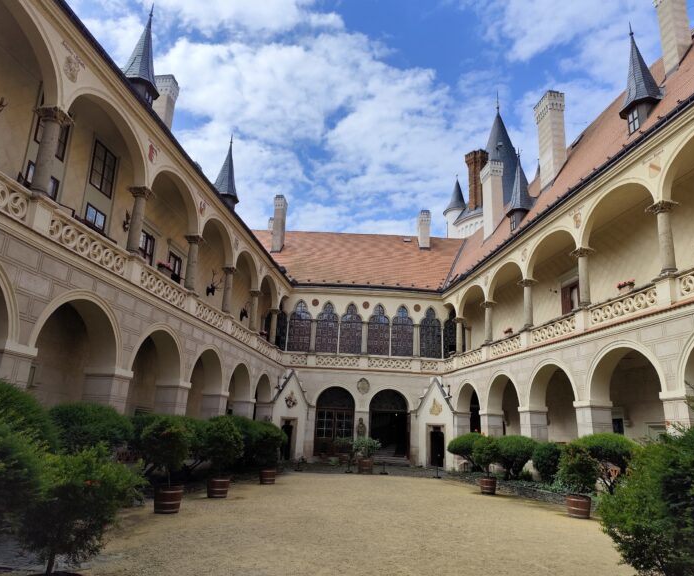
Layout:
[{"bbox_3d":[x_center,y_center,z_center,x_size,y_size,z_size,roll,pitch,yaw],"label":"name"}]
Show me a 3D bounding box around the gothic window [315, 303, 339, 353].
[{"bbox_3d":[-1.114,2.241,29.198,1.360,2.901,0.300,3,-15,-1],"label":"gothic window"}]

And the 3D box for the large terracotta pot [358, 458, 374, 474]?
[{"bbox_3d":[0.727,6.901,19.735,0.580,0.560,0.580,3,-15,1],"label":"large terracotta pot"}]

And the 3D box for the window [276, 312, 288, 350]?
[{"bbox_3d":[-4.203,2.193,30.549,1.278,3.222,0.220,3,-16,-3],"label":"window"}]

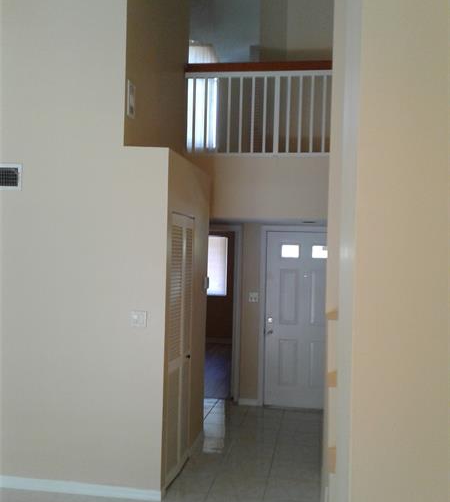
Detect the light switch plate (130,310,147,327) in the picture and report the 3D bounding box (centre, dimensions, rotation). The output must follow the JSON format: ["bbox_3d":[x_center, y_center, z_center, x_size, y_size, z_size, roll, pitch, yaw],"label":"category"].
[{"bbox_3d":[-0.622,0.491,4.107,0.118,0.116,0.015,2,0,10],"label":"light switch plate"}]

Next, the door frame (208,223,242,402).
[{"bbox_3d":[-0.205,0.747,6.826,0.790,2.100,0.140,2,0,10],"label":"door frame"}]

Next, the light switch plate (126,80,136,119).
[{"bbox_3d":[-0.694,-1.119,4.255,0.022,0.245,0.150,2,0,10],"label":"light switch plate"}]

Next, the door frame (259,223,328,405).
[{"bbox_3d":[0.915,0.804,6.606,0.910,2.040,0.060,2,0,10],"label":"door frame"}]

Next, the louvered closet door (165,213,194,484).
[{"bbox_3d":[-0.353,0.757,4.574,0.040,2.040,0.750,2,0,10],"label":"louvered closet door"}]

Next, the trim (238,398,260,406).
[{"bbox_3d":[0.289,1.770,6.672,0.255,0.085,0.018,2,0,10],"label":"trim"}]

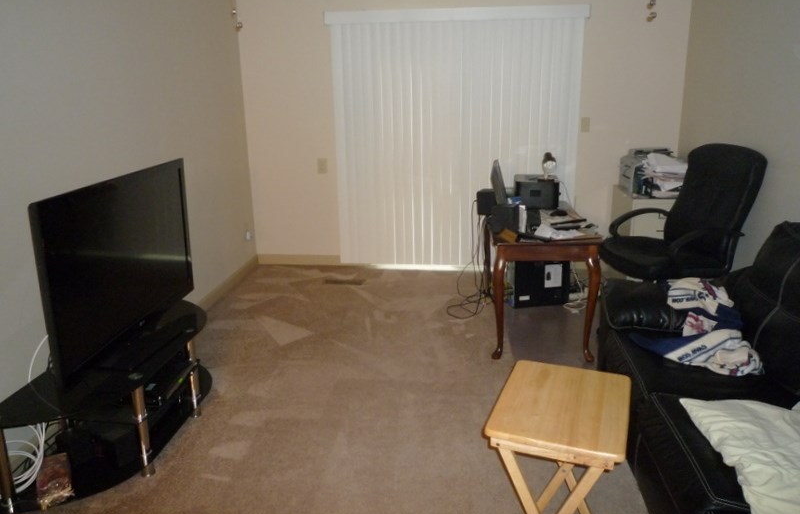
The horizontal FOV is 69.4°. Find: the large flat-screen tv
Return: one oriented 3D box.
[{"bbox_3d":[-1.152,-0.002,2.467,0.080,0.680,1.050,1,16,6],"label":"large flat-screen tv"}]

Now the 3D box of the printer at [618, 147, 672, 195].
[{"bbox_3d":[1.961,-0.653,4.465,0.420,0.300,0.420,1,16,6],"label":"printer"}]

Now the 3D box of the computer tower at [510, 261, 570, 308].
[{"bbox_3d":[1.038,0.142,4.261,0.420,0.410,0.180,-3,16,-8],"label":"computer tower"}]

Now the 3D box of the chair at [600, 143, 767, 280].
[{"bbox_3d":[1.776,-0.128,3.820,0.700,1.150,0.650,-6,17,-17],"label":"chair"}]

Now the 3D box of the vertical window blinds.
[{"bbox_3d":[0.442,-0.930,4.790,2.040,2.070,0.100,1,16,6],"label":"vertical window blinds"}]

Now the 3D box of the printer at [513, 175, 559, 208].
[{"bbox_3d":[0.979,-0.472,4.142,0.285,0.190,0.380,1,16,6],"label":"printer"}]

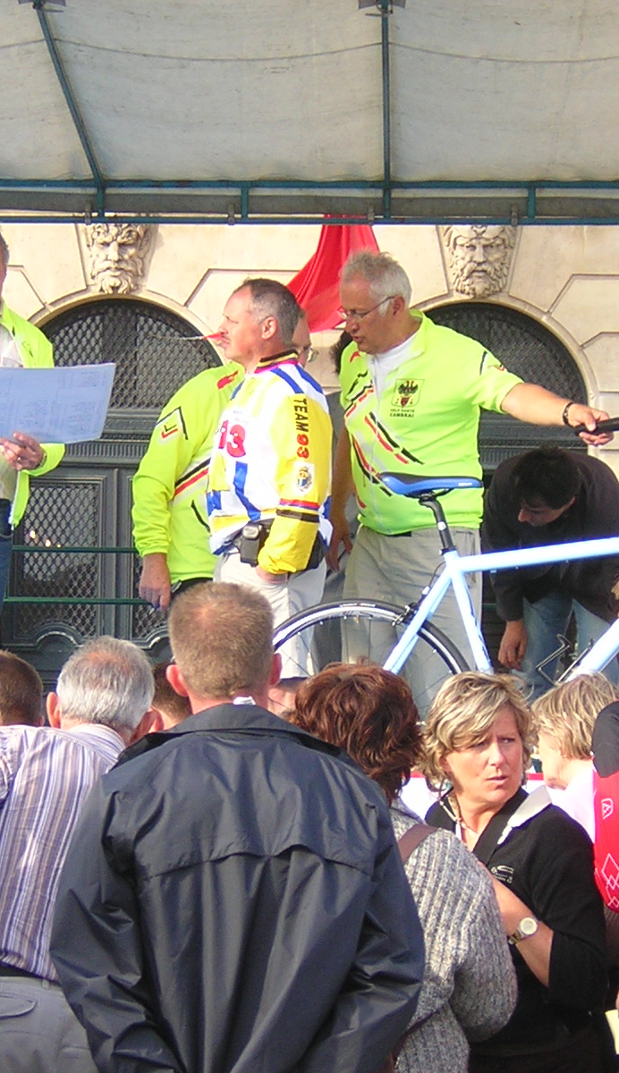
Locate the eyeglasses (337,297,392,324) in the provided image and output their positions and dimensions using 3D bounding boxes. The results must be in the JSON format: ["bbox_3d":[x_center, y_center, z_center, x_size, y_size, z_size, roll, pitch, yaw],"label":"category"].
[{"bbox_3d":[0.161,-0.653,9.850,0.140,0.042,0.140,-32,27,-31],"label":"eyeglasses"}]

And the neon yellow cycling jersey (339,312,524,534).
[{"bbox_3d":[0.334,-0.318,9.850,0.560,0.630,0.380,0,-2,37],"label":"neon yellow cycling jersey"}]

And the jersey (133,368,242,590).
[{"bbox_3d":[-0.235,-0.193,10.200,0.530,0.660,0.340,2,-2,-27],"label":"jersey"}]

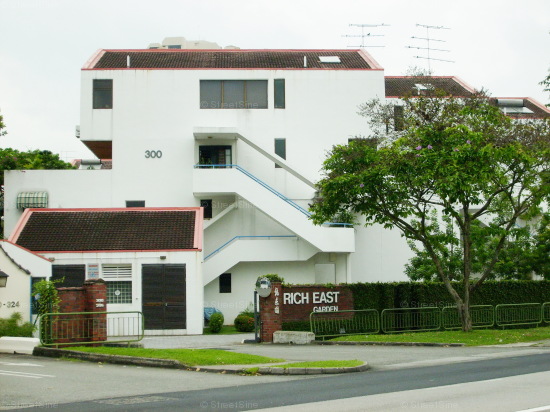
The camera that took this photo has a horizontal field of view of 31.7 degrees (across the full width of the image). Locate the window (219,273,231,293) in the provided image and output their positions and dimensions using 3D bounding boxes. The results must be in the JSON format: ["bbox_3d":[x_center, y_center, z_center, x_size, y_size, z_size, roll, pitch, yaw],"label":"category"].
[{"bbox_3d":[-2.363,3.708,46.350,0.560,0.940,0.120,0,-5,-3],"label":"window"}]

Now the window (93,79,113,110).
[{"bbox_3d":[-8.232,-5.342,46.356,0.944,1.425,0.120,0,-5,-3],"label":"window"}]

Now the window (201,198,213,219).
[{"bbox_3d":[-3.253,0.158,46.121,0.555,0.883,0.120,0,-5,-3],"label":"window"}]

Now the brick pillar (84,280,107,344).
[{"bbox_3d":[-5.274,3.157,28.502,0.460,1.900,0.460,4,-7,-43],"label":"brick pillar"}]

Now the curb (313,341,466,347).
[{"bbox_3d":[3.100,3.805,26.805,4.351,0.130,0.220,-3,-5,23],"label":"curb"}]

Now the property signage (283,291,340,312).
[{"bbox_3d":[1.174,3.017,30.382,2.504,0.639,0.060,4,-7,-43],"label":"property signage"}]

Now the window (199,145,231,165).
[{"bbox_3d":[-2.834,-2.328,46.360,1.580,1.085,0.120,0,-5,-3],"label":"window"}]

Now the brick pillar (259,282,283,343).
[{"bbox_3d":[-0.112,3.367,30.745,0.440,1.870,0.500,4,-7,-45],"label":"brick pillar"}]

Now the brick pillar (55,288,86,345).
[{"bbox_3d":[-5.303,2.863,25.051,0.850,1.520,0.380,4,-7,-45],"label":"brick pillar"}]

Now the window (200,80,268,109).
[{"bbox_3d":[-1.976,-5.371,46.671,3.275,1.421,0.120,0,-5,-3],"label":"window"}]

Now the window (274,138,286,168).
[{"bbox_3d":[0.277,-2.550,47.054,0.550,1.450,0.120,0,-5,-3],"label":"window"}]

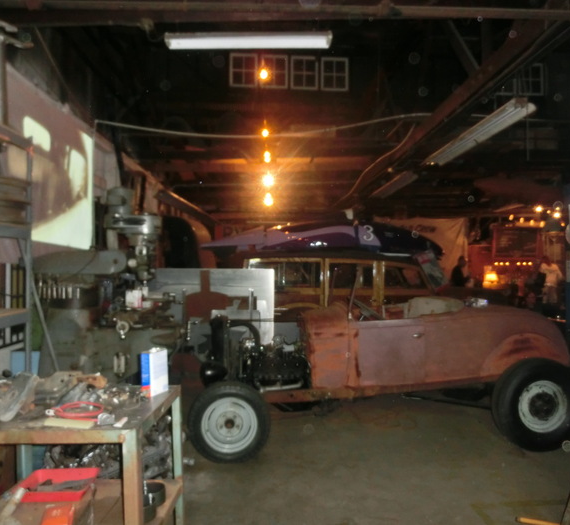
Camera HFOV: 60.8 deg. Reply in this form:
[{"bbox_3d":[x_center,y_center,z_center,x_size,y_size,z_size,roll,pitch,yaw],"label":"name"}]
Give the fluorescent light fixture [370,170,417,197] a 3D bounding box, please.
[{"bbox_3d":[1.900,-1.390,8.720,0.290,0.120,2.440,-1,-1,-2],"label":"fluorescent light fixture"}]

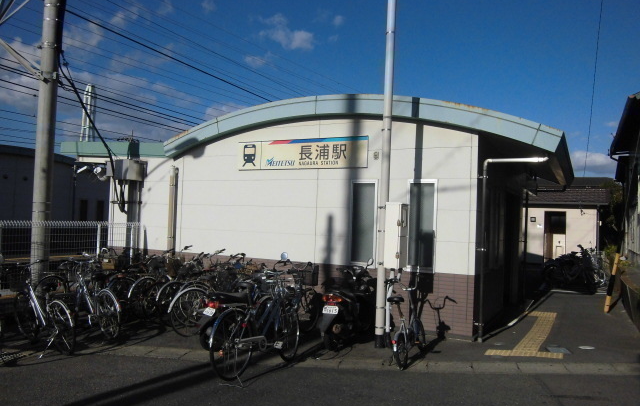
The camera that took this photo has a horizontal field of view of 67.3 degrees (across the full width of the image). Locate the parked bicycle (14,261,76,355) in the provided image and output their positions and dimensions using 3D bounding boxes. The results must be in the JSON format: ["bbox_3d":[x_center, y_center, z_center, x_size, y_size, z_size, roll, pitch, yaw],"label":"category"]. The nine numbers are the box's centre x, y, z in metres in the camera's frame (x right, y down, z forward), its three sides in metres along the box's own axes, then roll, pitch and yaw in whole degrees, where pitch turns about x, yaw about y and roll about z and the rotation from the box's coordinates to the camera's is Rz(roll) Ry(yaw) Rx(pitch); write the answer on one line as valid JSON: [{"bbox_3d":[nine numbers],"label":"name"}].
[{"bbox_3d":[-3.370,1.226,5.850,1.680,1.000,0.560,0,-3,39],"label":"parked bicycle"}]

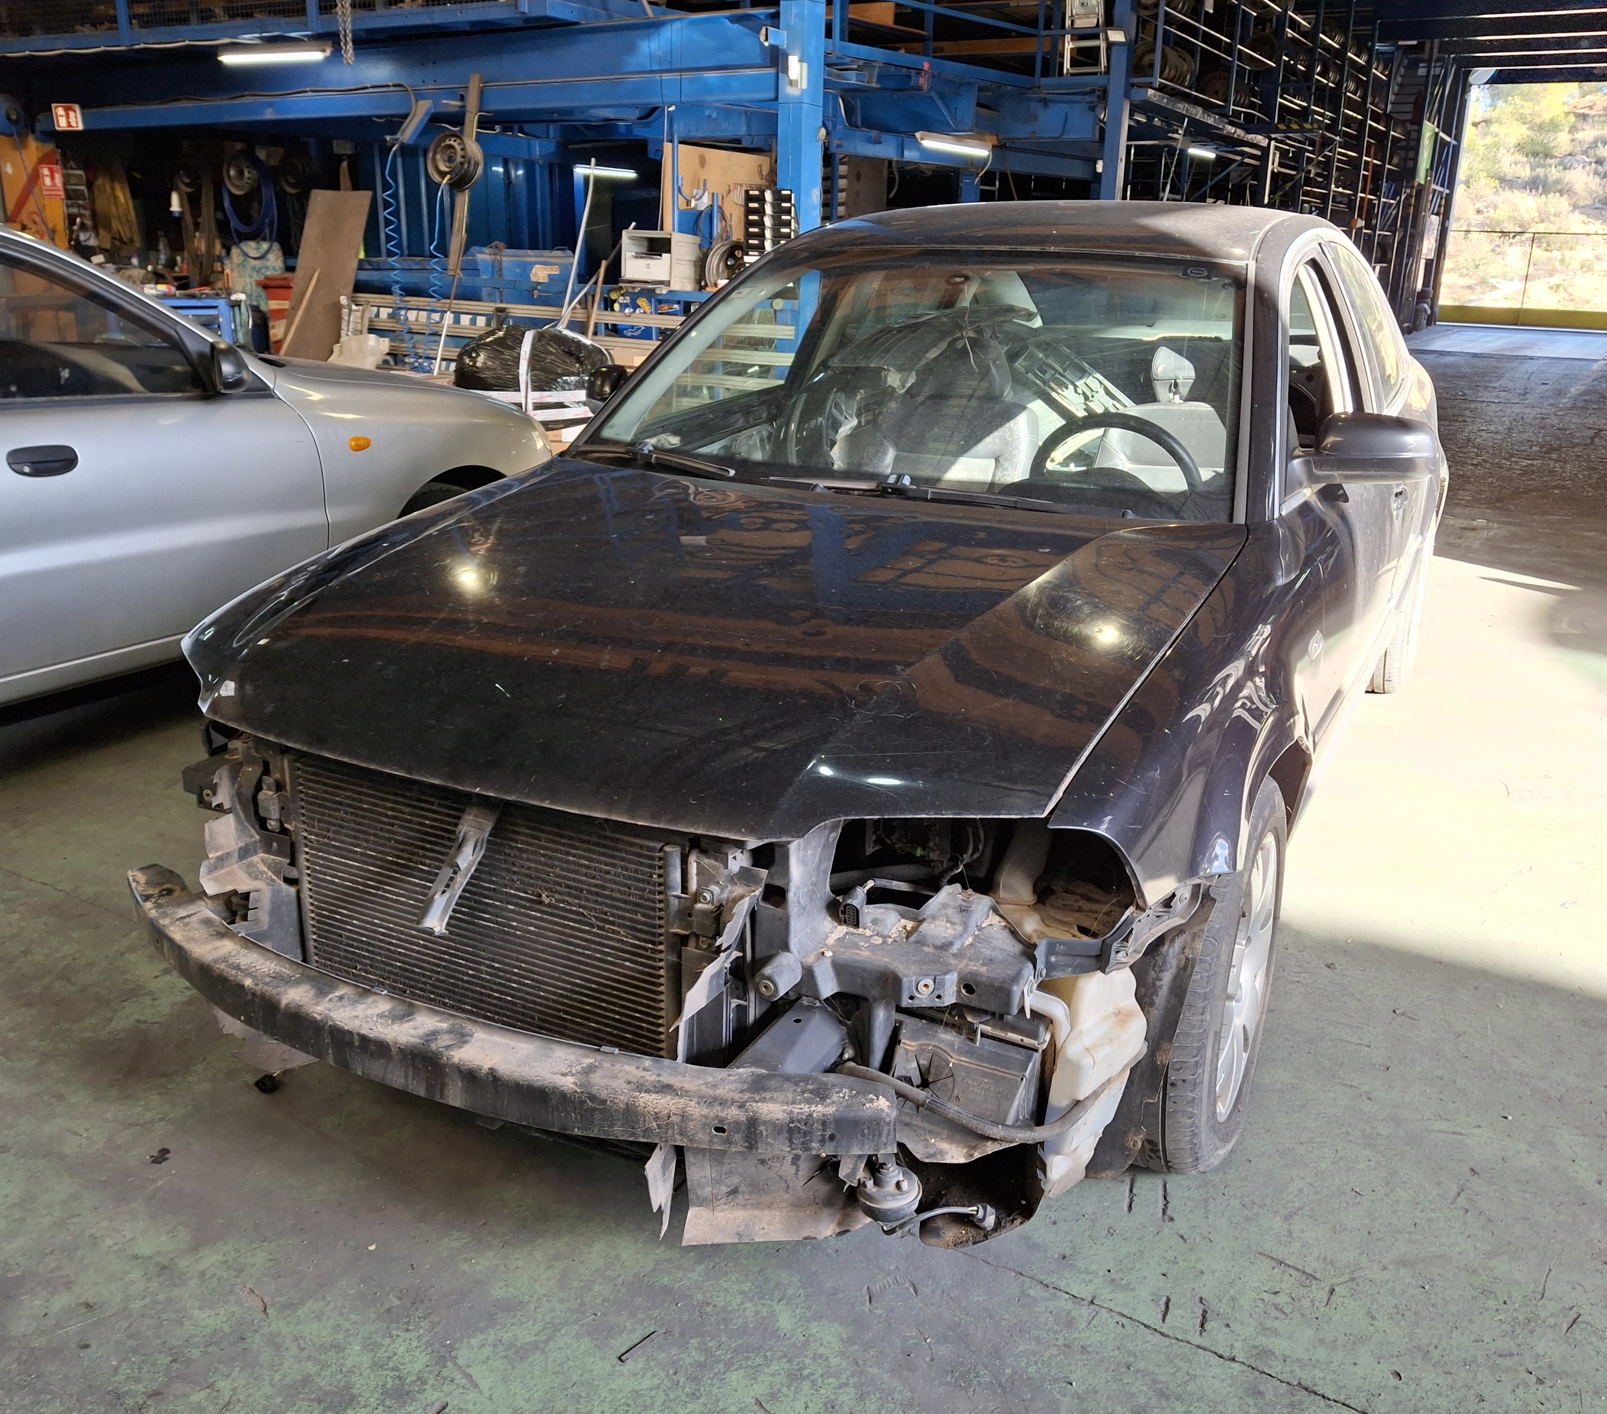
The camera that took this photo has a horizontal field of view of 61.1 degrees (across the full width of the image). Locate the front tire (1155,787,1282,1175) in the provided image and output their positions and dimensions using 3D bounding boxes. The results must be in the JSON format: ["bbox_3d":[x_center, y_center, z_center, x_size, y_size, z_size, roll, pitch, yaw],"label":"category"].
[{"bbox_3d":[0.583,0.393,2.109,0.210,0.625,0.625,9,21,25],"label":"front tire"}]

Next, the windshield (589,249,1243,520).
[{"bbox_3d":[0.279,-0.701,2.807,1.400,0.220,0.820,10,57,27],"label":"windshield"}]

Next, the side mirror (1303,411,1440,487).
[{"bbox_3d":[1.050,-0.475,2.514,0.230,0.150,0.140,10,21,27],"label":"side mirror"}]

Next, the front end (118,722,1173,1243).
[{"bbox_3d":[-0.332,0.330,1.903,1.500,0.520,0.550,10,21,27],"label":"front end"}]

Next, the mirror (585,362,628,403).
[{"bbox_3d":[-0.428,-0.741,3.268,0.215,0.145,0.140,10,21,27],"label":"mirror"}]

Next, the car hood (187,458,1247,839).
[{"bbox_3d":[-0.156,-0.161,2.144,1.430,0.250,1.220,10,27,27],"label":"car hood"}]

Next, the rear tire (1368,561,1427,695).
[{"bbox_3d":[1.873,-0.355,4.360,0.210,0.630,0.630,10,21,27],"label":"rear tire"}]

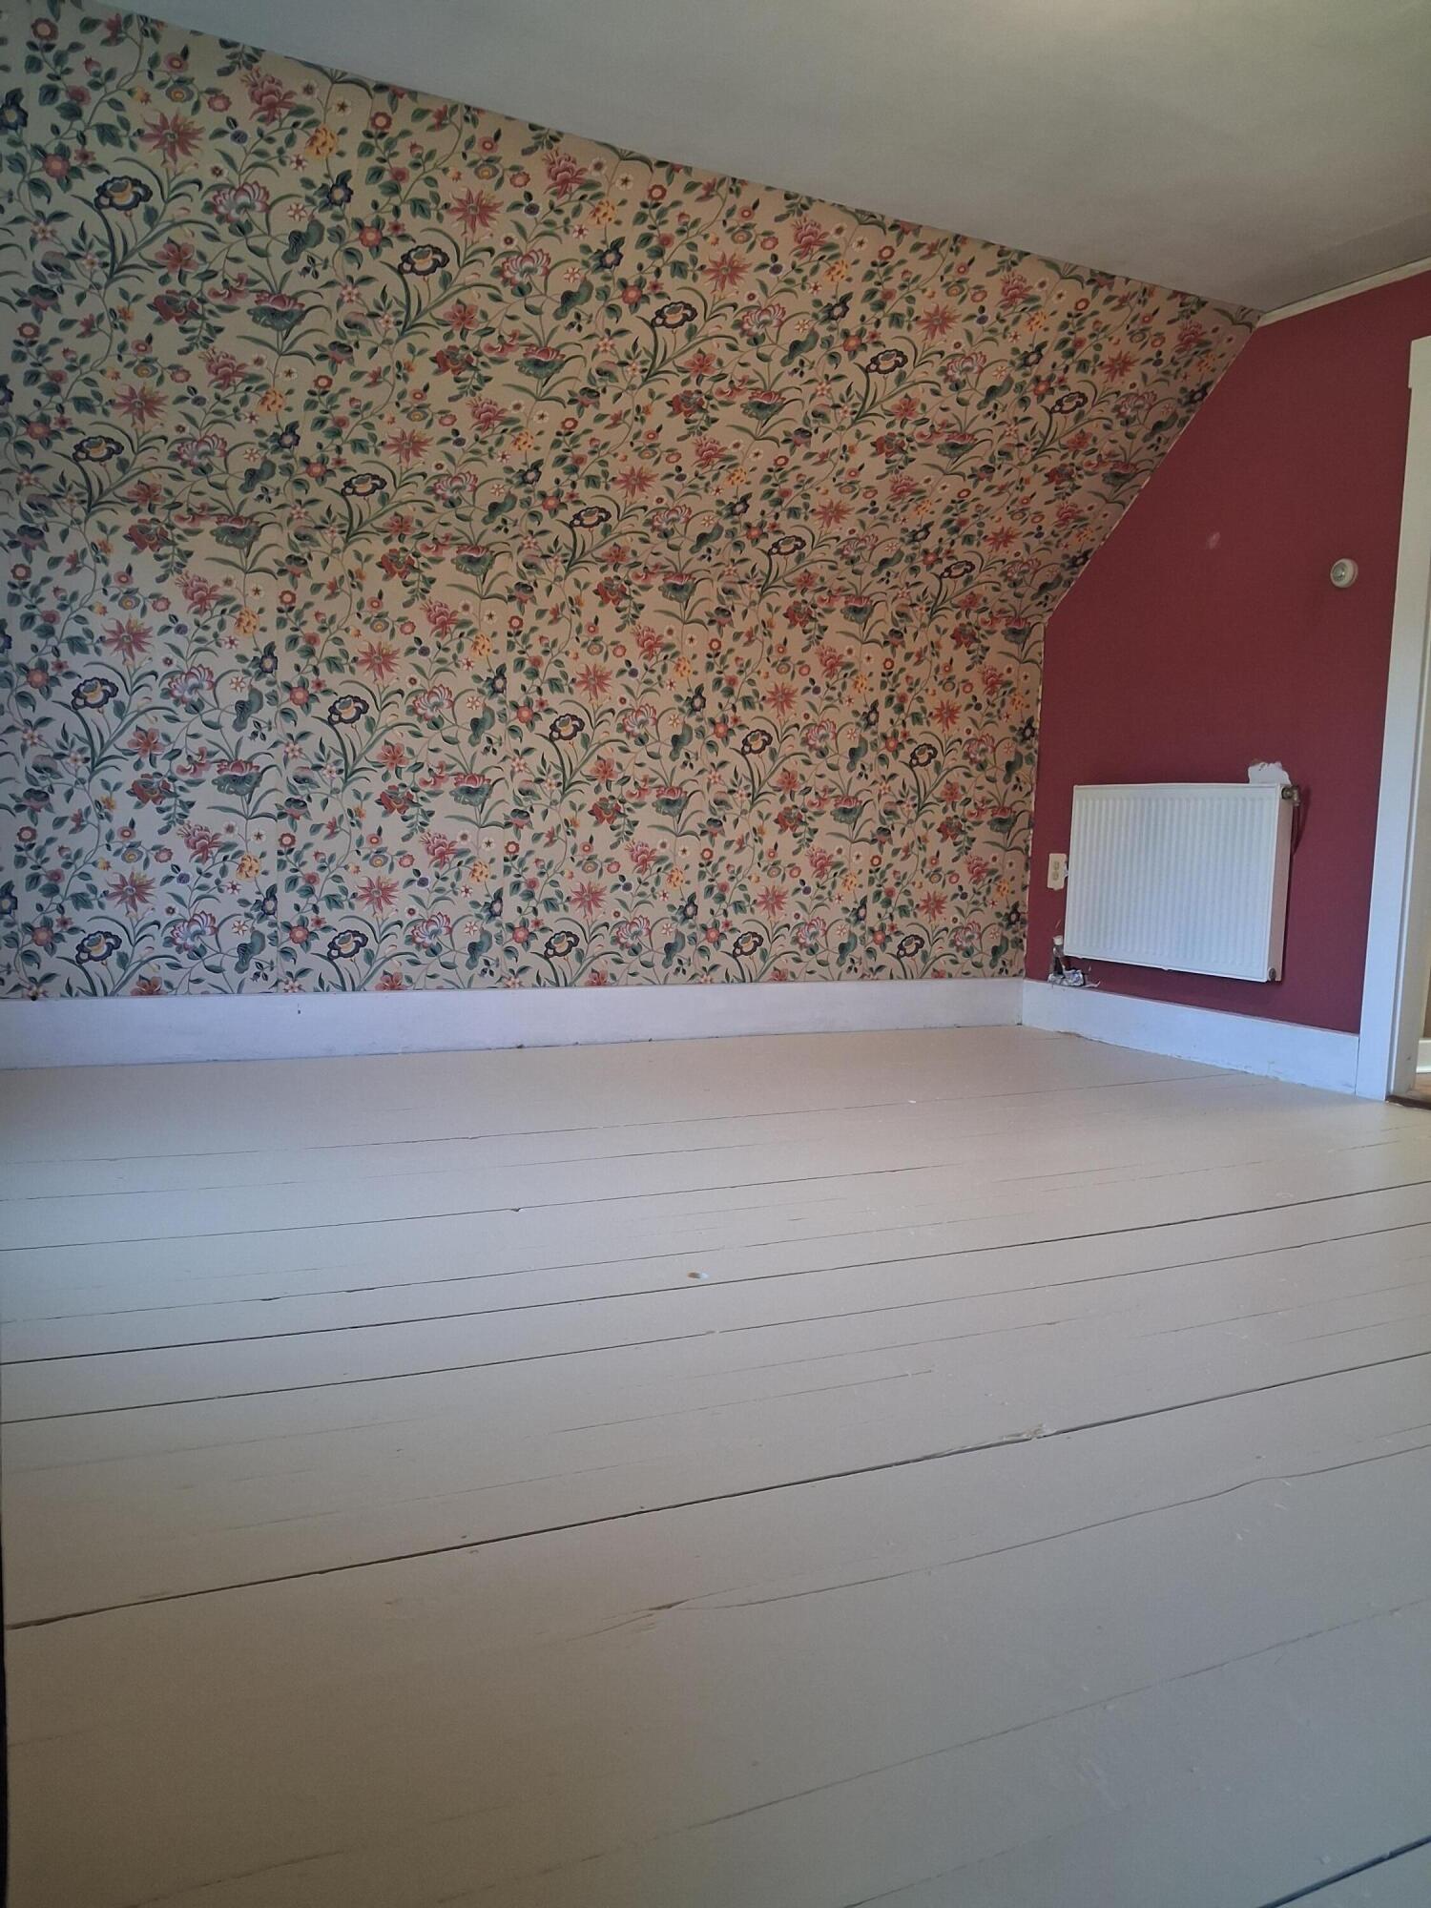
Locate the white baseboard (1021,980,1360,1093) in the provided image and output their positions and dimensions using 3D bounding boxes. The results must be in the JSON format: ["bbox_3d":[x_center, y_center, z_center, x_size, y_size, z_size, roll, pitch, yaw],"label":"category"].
[{"bbox_3d":[1.556,0.262,5.063,0.022,0.178,1.475,-1,6,-29],"label":"white baseboard"}]

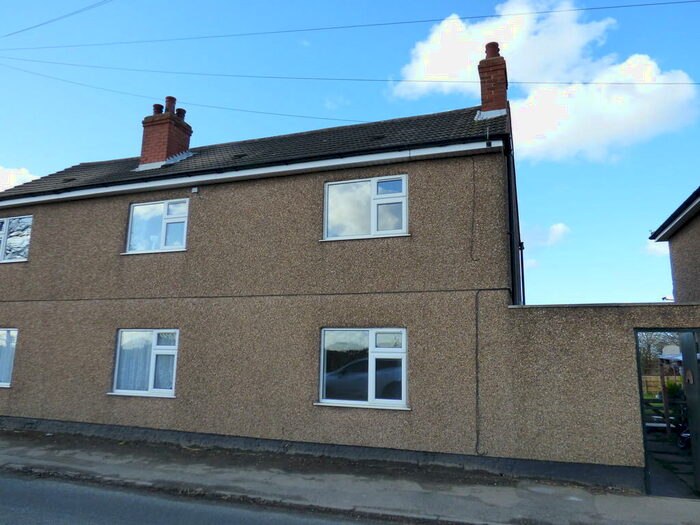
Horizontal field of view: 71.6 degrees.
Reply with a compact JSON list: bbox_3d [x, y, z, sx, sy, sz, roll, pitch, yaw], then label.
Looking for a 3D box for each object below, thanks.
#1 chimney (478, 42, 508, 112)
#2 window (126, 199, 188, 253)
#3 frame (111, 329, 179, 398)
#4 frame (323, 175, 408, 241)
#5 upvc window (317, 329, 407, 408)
[{"bbox_3d":[2.909,-3.621,9.802,0.510,1.620,0.750,-3,-10,19],"label":"chimney"},{"bbox_3d":[-3.742,-0.701,9.483,1.410,1.005,0.100,-3,-10,19],"label":"window"},{"bbox_3d":[-3.806,1.855,9.064,1.432,1.215,0.100,-3,-10,19],"label":"frame"},{"bbox_3d":[0.257,-0.903,8.130,1.477,1.012,0.100,-3,-10,19],"label":"frame"},{"bbox_3d":[0.207,1.663,7.706,1.440,1.219,0.100,-3,-10,19],"label":"upvc window"}]

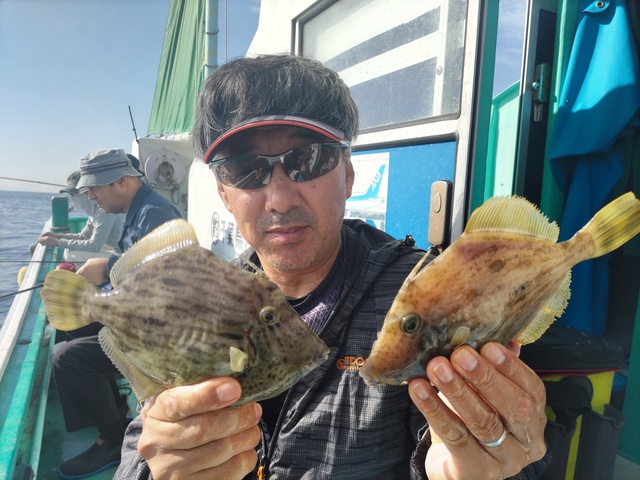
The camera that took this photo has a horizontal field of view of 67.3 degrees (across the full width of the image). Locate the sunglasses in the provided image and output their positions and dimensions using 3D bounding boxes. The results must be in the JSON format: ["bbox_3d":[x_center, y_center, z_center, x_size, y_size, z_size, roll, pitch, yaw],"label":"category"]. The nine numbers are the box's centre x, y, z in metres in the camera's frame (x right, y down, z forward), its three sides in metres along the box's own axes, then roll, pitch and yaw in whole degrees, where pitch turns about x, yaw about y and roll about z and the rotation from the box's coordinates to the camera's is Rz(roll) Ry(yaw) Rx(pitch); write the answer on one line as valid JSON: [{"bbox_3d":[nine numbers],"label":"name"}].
[{"bbox_3d":[-0.038,-0.073,0.524,0.143,0.044,0.145,-8,7,0],"label":"sunglasses"}]

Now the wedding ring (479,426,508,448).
[{"bbox_3d":[0.121,0.138,0.342,0.021,0.004,0.021,-25,24,12],"label":"wedding ring"}]

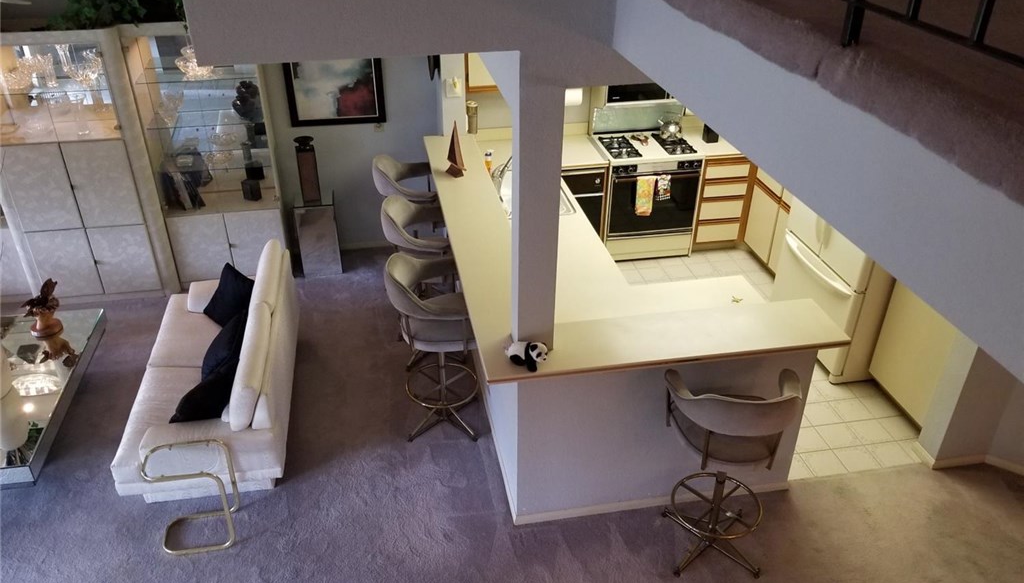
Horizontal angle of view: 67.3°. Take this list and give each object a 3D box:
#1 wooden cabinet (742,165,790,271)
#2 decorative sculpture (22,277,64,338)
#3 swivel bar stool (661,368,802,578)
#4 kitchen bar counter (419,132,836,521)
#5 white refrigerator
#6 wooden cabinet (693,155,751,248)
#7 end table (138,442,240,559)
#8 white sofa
[{"bbox_3d":[2.362,-0.535,6.095,0.600,0.900,0.920,-5,31,-9],"label":"wooden cabinet"},{"bbox_3d":[-2.880,0.088,4.708,0.220,0.350,0.200,-5,31,-9],"label":"decorative sculpture"},{"bbox_3d":[0.984,0.816,3.588,0.620,1.060,0.560,1,30,1],"label":"swivel bar stool"},{"bbox_3d":[0.437,-0.037,5.034,1.690,1.080,3.250,-5,31,-9],"label":"kitchen bar counter"},{"bbox_3d":[2.389,-0.396,4.999,0.830,1.760,0.870,-5,31,-9],"label":"white refrigerator"},{"bbox_3d":[1.716,-0.871,6.668,0.460,0.900,0.600,-5,31,-9],"label":"wooden cabinet"},{"bbox_3d":[-1.562,1.009,3.783,0.370,0.500,0.290,-5,31,-9],"label":"end table"},{"bbox_3d":[-1.767,0.407,4.600,0.820,0.720,1.740,-5,31,-9],"label":"white sofa"}]

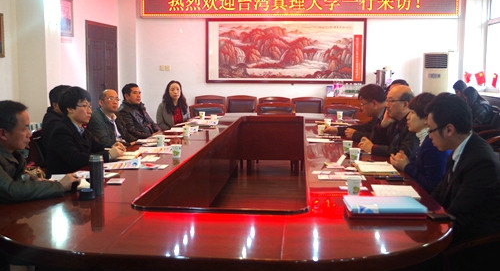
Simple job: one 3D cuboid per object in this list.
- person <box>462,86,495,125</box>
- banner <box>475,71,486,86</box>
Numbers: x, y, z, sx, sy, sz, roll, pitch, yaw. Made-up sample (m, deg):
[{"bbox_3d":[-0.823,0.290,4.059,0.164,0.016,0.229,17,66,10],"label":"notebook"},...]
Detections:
[{"bbox_3d":[2.842,-0.035,7.001,0.780,1.194,0.500,2,8,13],"label":"person"},{"bbox_3d":[3.693,-0.913,8.676,0.190,0.230,0.060,4,8,23],"label":"banner"}]

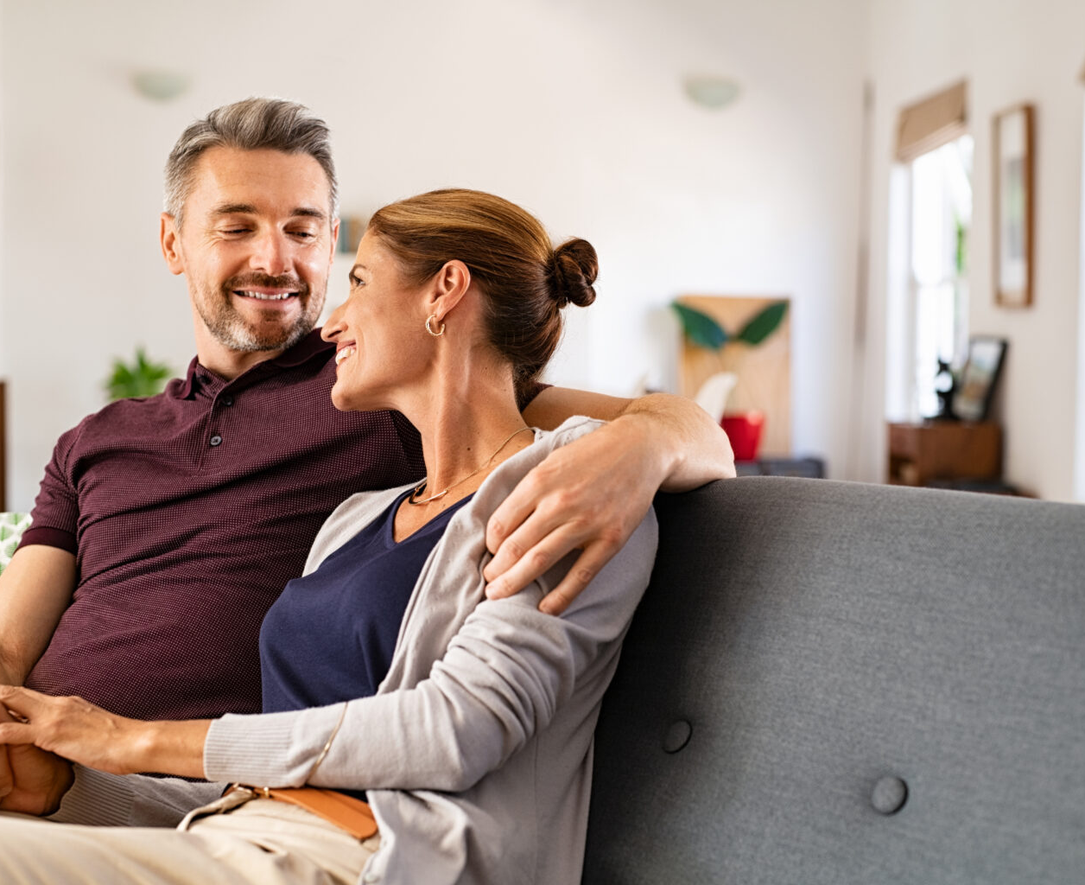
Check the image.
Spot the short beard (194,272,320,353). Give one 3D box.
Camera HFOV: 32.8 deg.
[{"bbox_3d":[-0.281,-0.128,1.820,0.125,0.085,0.085,1,8,-20],"label":"short beard"}]

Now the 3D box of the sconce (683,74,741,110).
[{"bbox_3d":[0.786,-1.624,8.550,0.270,0.140,0.130,0,3,-4],"label":"sconce"}]

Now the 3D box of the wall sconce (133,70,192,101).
[{"bbox_3d":[-1.726,-1.614,8.350,0.270,0.135,0.130,0,3,-4],"label":"wall sconce"}]

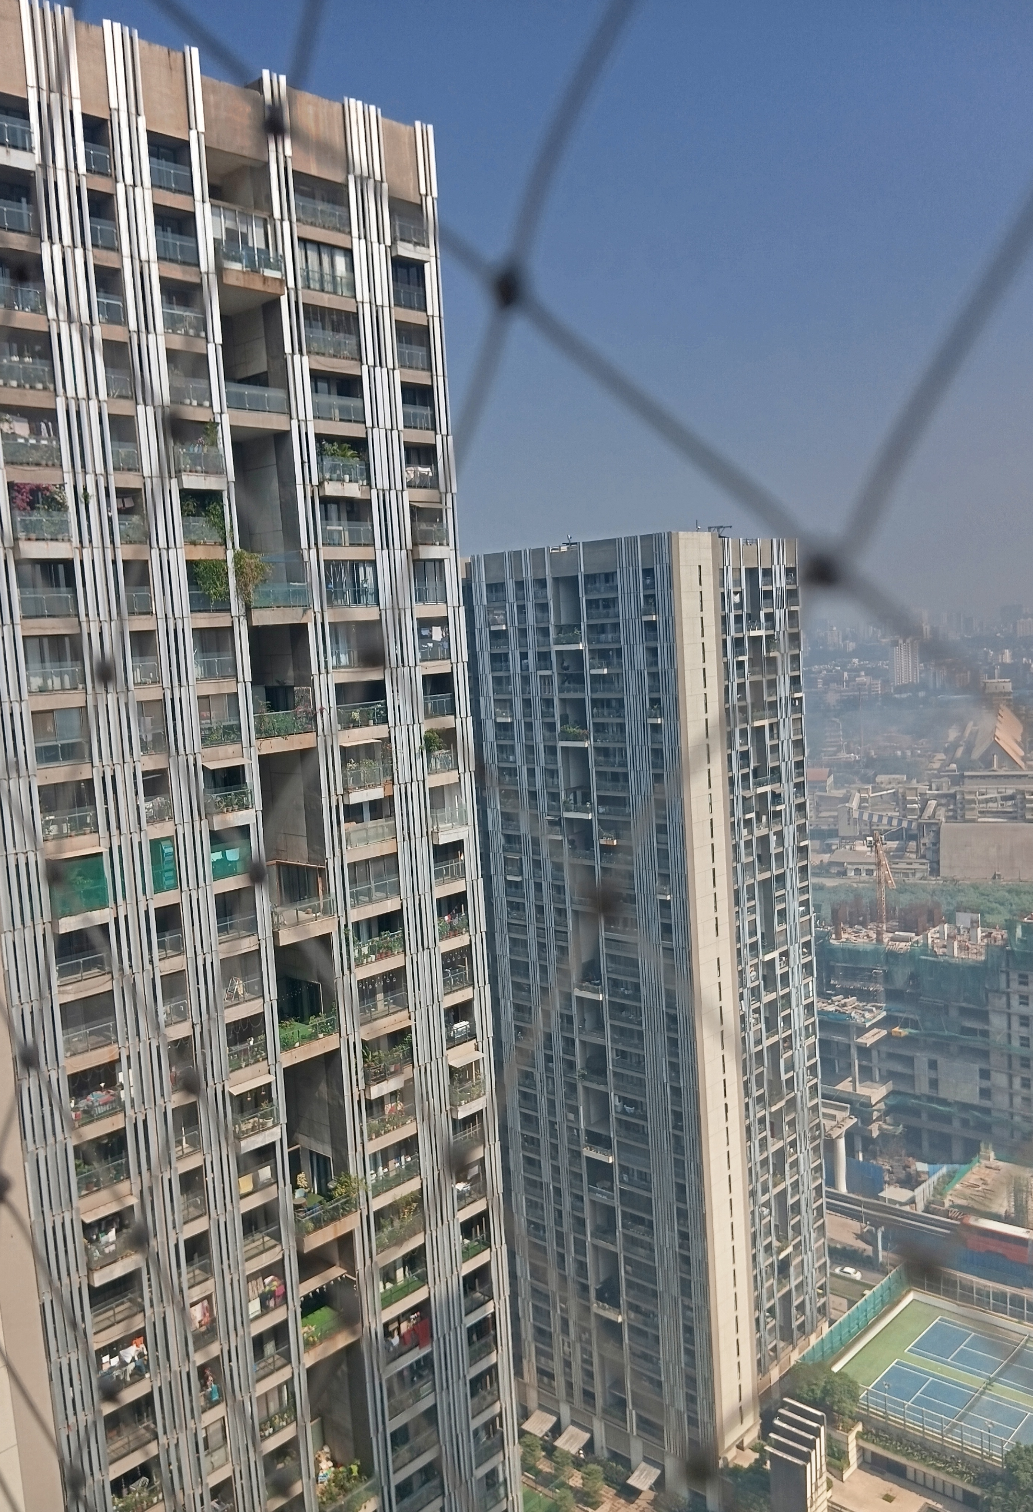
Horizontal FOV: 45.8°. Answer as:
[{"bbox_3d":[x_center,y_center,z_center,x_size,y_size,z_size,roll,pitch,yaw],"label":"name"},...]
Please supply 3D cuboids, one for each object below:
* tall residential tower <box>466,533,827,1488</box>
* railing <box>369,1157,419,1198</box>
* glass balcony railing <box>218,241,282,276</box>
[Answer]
[{"bbox_3d":[20.809,30.535,167.626,34.270,117.114,36.356,2,8,43],"label":"tall residential tower"},{"bbox_3d":[-6.238,21.651,63.156,0.150,1.160,3.270,2,8,43],"label":"railing"},{"bbox_3d":[-11.991,-22.253,55.284,0.460,1.140,3.350,2,8,43],"label":"glass balcony railing"}]

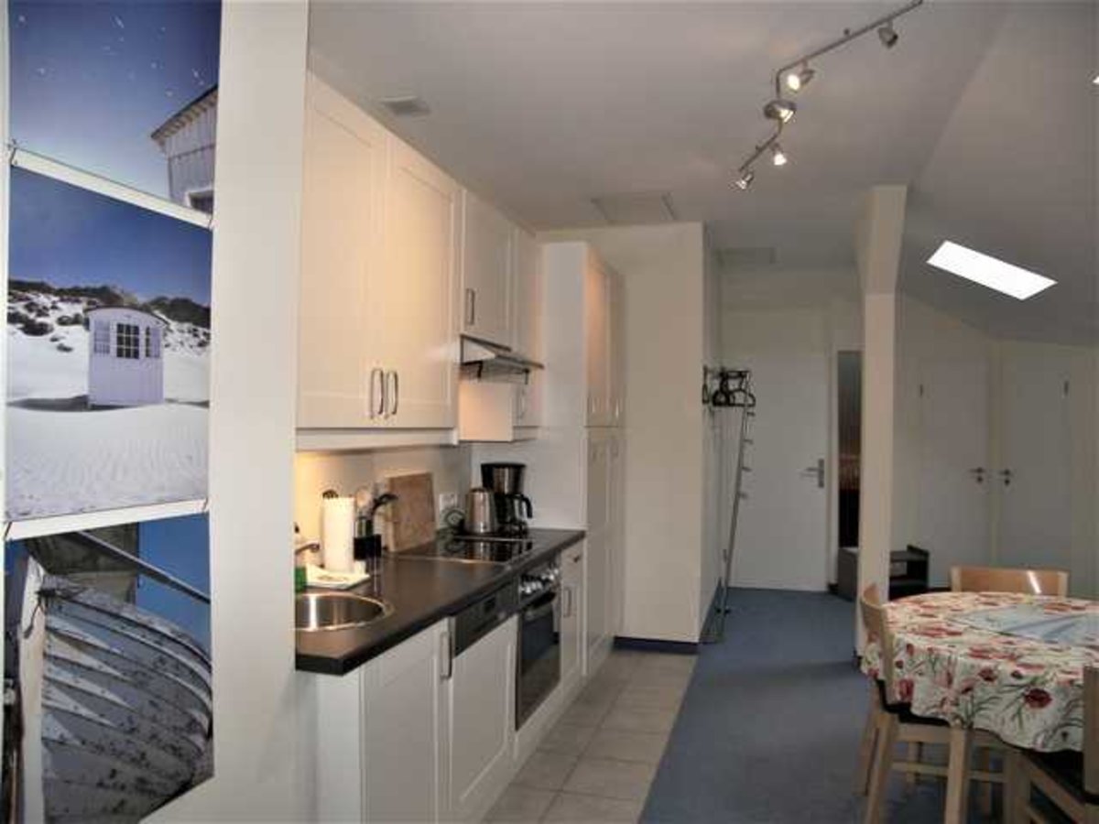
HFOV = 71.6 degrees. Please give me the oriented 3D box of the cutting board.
[{"bbox_3d":[-0.608,0.433,3.357,0.035,0.320,0.360,-4,-2,18],"label":"cutting board"}]

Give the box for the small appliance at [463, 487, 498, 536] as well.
[{"bbox_3d":[-0.328,0.467,3.661,0.155,0.217,0.190,0,-1,17],"label":"small appliance"}]

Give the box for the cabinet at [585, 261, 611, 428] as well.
[{"bbox_3d":[-0.034,-0.380,4.112,0.608,0.919,0.485,0,-1,17],"label":"cabinet"}]

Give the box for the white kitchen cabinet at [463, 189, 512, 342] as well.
[{"bbox_3d":[-0.427,-0.593,3.342,0.375,0.577,0.600,0,-1,18],"label":"white kitchen cabinet"}]

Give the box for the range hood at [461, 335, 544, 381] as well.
[{"bbox_3d":[-0.360,-0.234,3.315,0.522,0.120,0.600,0,-1,18],"label":"range hood"}]

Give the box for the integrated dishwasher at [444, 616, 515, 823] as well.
[{"bbox_3d":[-0.501,1.003,2.608,0.608,0.550,0.615,0,-1,17],"label":"integrated dishwasher"}]

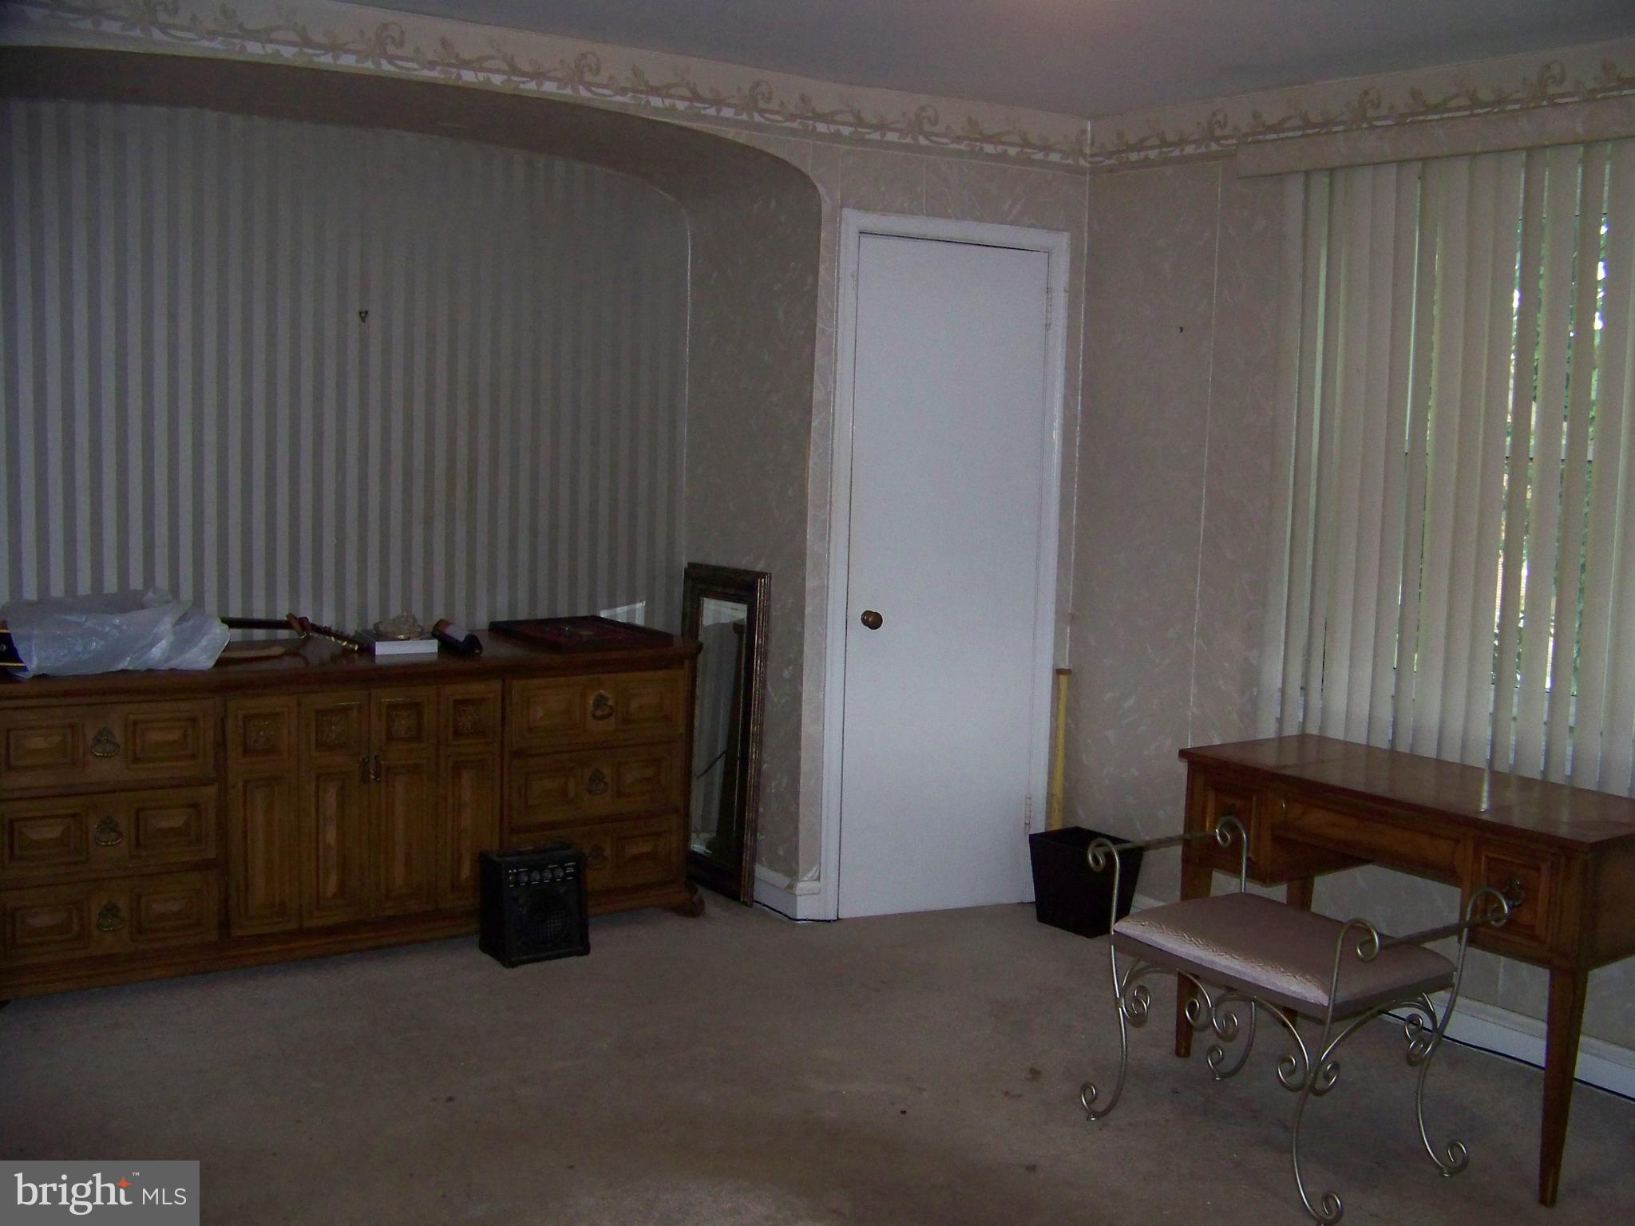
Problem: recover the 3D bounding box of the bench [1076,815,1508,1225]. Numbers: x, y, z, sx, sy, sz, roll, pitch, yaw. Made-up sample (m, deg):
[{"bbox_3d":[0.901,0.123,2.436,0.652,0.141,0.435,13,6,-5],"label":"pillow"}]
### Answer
[{"bbox_3d":[0.972,0.827,3.570,0.425,0.625,0.745,-3,8,-37],"label":"bench"}]

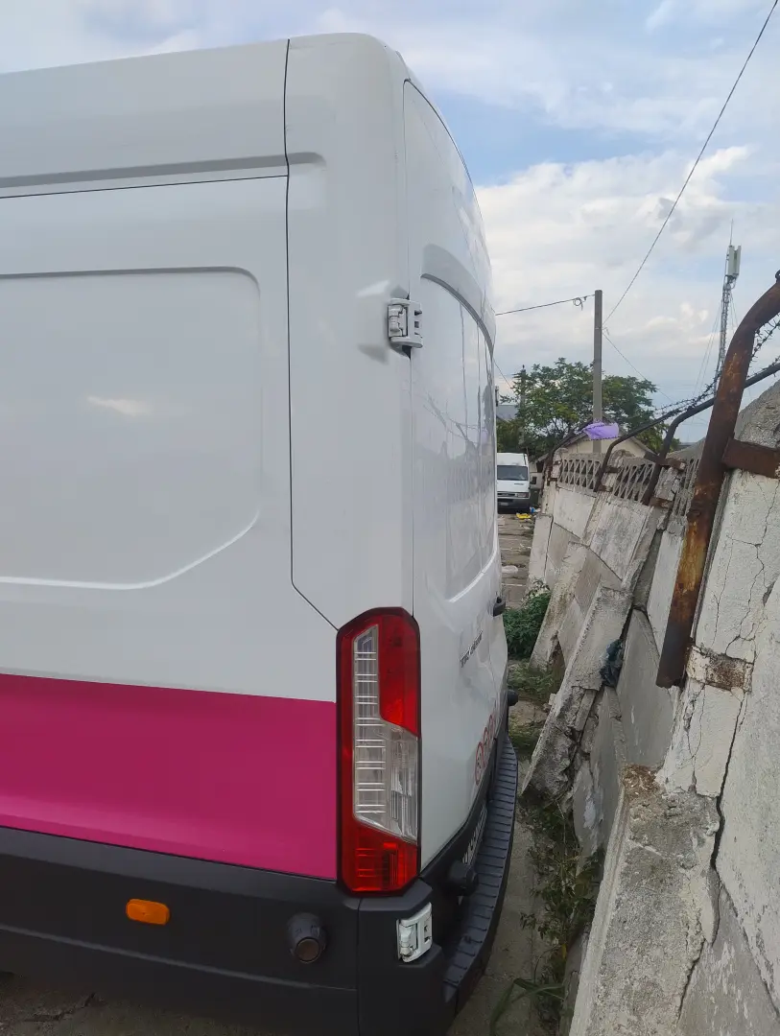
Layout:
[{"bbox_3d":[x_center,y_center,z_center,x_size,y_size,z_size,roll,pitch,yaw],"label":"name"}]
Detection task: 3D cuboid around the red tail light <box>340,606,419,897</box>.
[{"bbox_3d":[-0.016,0.495,1.575,0.163,0.620,0.120,1,4,14],"label":"red tail light"}]

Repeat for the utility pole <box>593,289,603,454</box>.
[{"bbox_3d":[7.278,-4.018,25.254,0.280,7.818,0.280,0,4,0],"label":"utility pole"}]

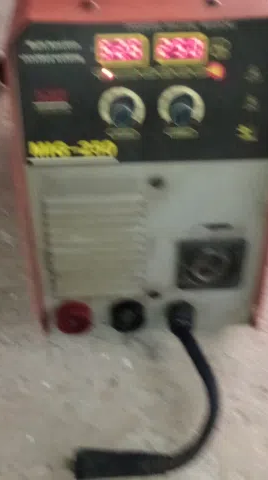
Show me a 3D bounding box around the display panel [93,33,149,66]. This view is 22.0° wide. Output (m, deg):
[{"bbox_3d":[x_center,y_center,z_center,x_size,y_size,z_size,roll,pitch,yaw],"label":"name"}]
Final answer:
[{"bbox_3d":[-0.011,-0.169,0.613,0.046,0.027,0.010,-2,22,-1],"label":"display panel"}]

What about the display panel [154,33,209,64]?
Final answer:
[{"bbox_3d":[0.042,-0.171,0.613,0.046,0.027,0.010,-2,22,-1],"label":"display panel"}]

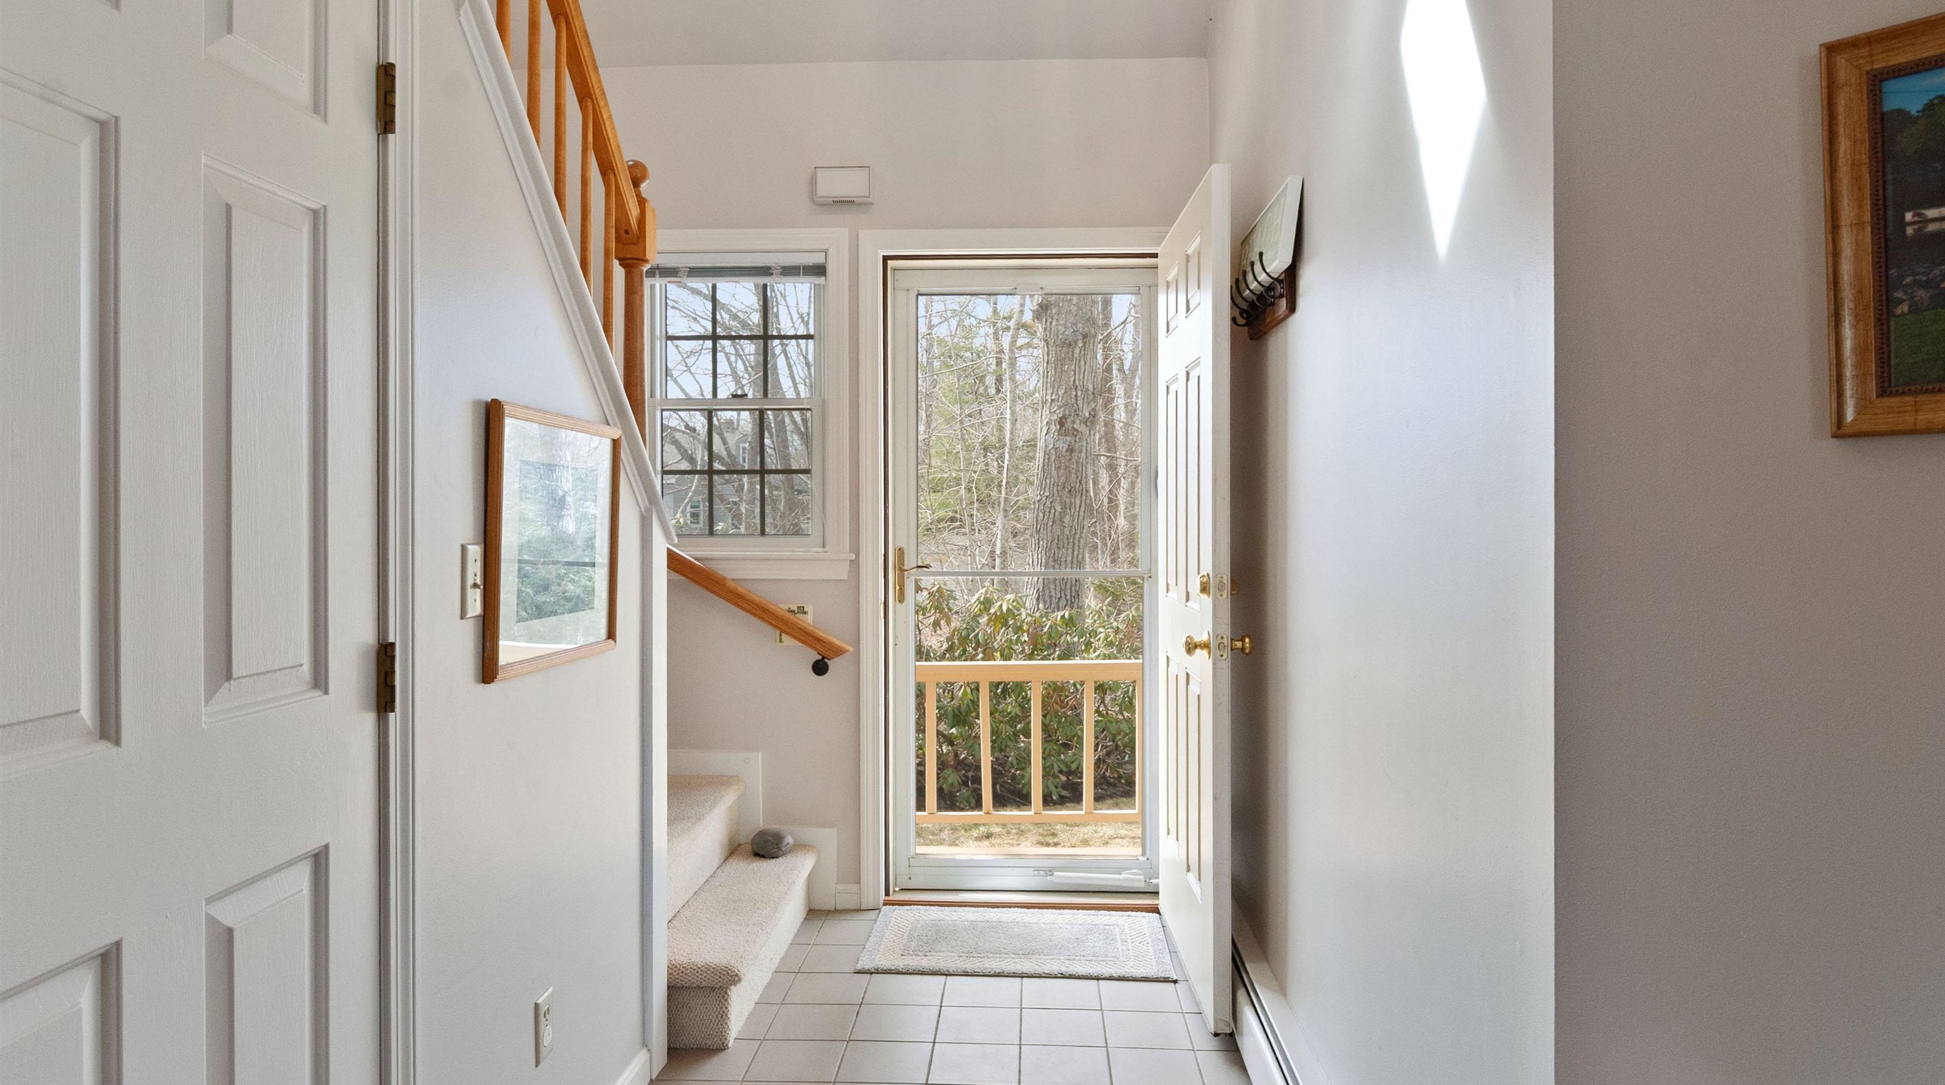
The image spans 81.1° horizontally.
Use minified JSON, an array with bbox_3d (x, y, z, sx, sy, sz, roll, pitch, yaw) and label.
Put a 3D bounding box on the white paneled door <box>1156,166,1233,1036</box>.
[{"bbox_3d":[0.585,0.130,3.060,0.046,2.030,0.820,0,1,1],"label":"white paneled door"}]

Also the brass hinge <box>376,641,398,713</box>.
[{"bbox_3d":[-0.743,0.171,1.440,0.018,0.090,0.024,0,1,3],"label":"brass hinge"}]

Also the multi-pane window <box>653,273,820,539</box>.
[{"bbox_3d":[-0.742,-0.440,3.580,0.545,0.900,0.060,0,1,3],"label":"multi-pane window"}]

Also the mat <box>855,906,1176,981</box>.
[{"bbox_3d":[0.132,1.133,3.225,0.850,0.012,0.460,0,1,3],"label":"mat"}]

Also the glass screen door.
[{"bbox_3d":[0.177,0.114,3.620,0.860,2.000,0.045,0,1,3],"label":"glass screen door"}]

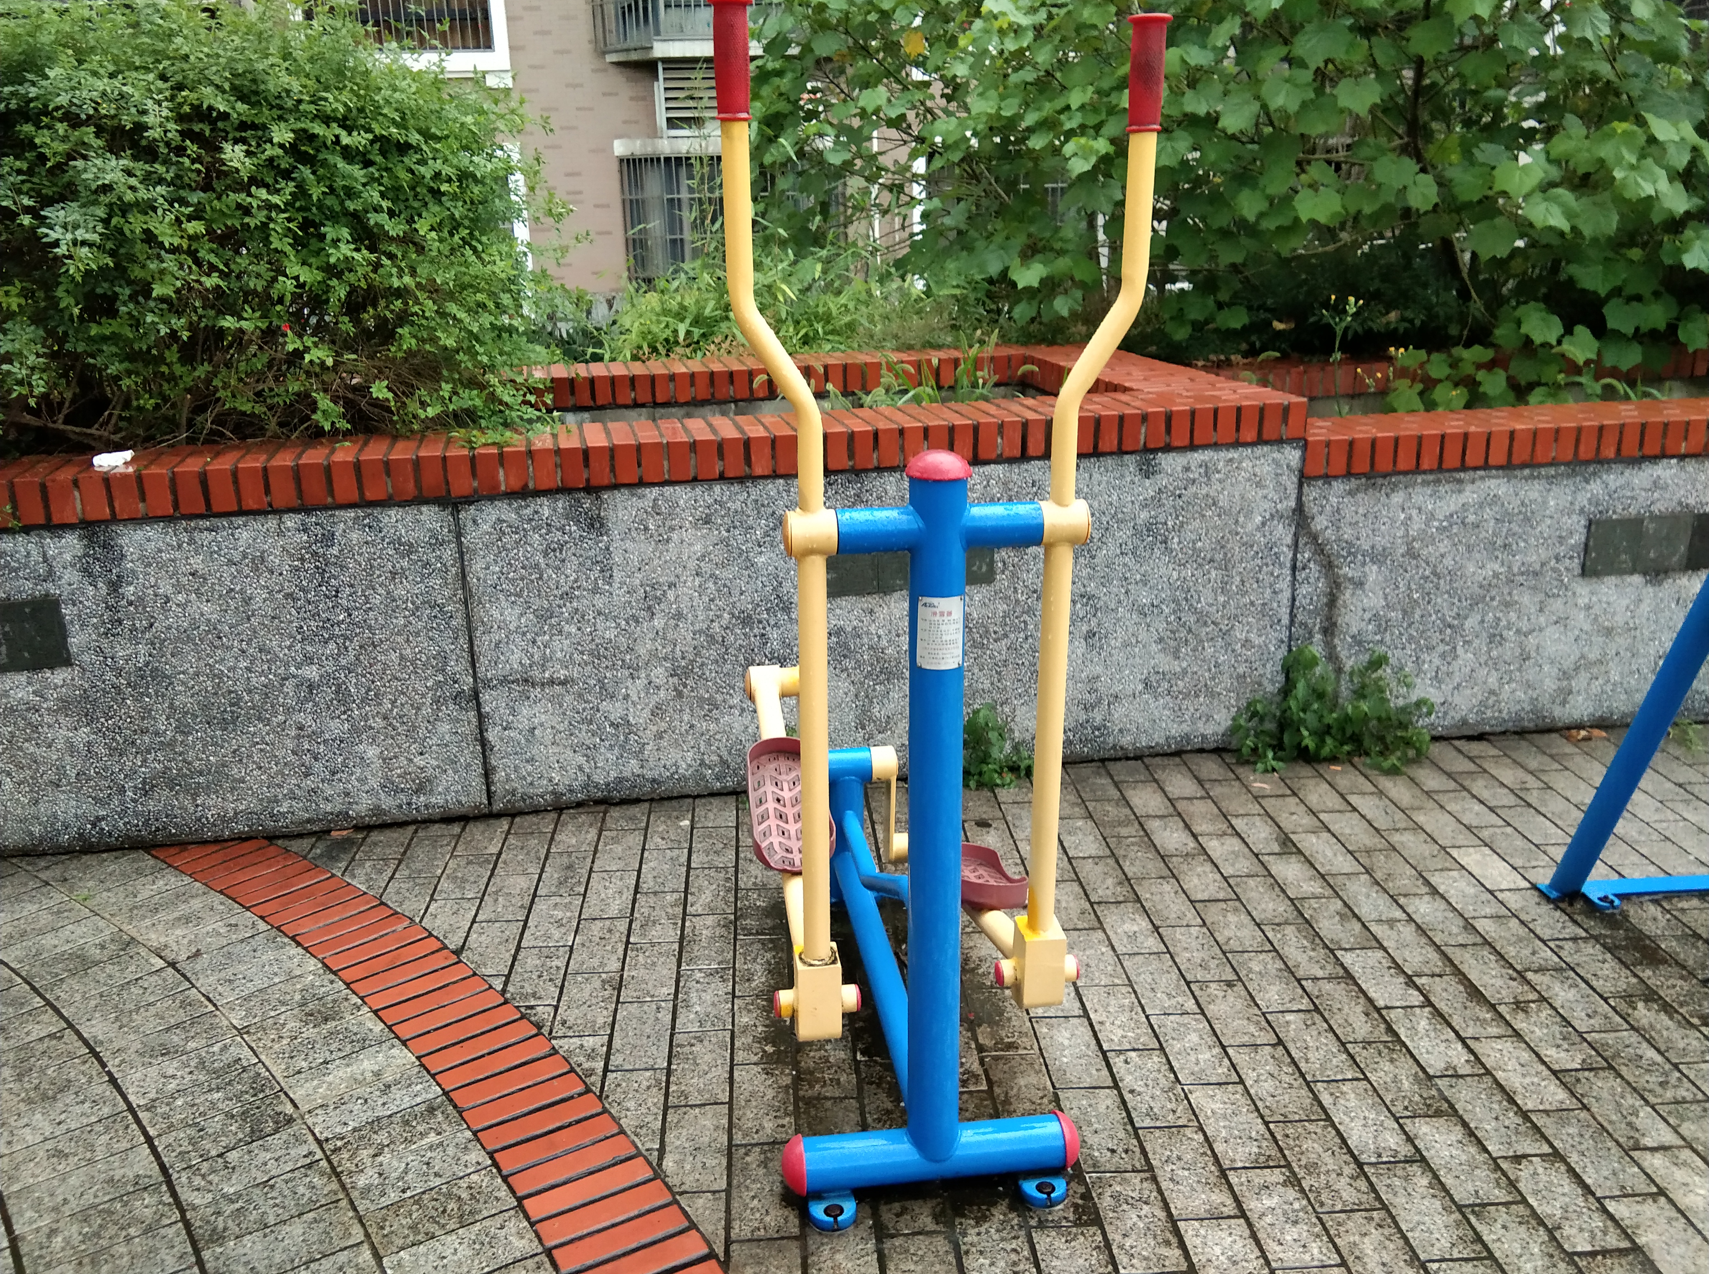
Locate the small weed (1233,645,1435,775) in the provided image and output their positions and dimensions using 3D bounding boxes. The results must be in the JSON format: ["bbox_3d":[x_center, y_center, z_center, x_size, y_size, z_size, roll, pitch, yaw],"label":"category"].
[{"bbox_3d":[1.296,0.194,4.113,0.530,0.260,0.240,-3,16,-9],"label":"small weed"}]

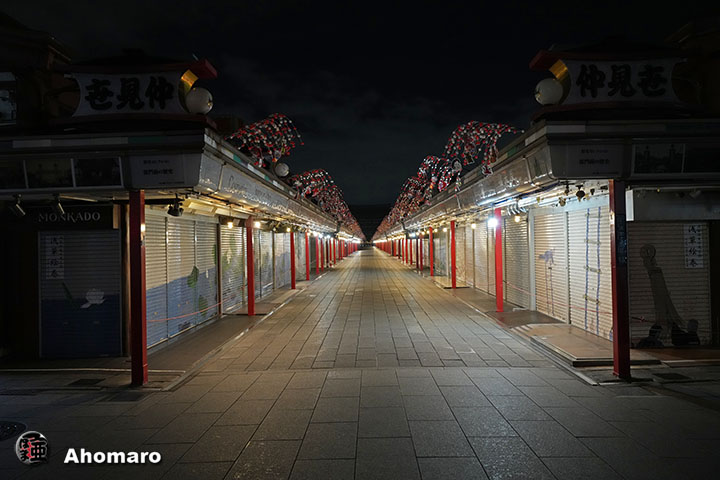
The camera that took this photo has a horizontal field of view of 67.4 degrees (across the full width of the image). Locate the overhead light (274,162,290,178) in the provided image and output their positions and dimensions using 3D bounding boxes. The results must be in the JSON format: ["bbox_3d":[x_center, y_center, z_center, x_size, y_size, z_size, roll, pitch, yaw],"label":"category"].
[{"bbox_3d":[-1.885,-1.691,13.137,0.350,0.370,0.350,-1,0,1],"label":"overhead light"}]

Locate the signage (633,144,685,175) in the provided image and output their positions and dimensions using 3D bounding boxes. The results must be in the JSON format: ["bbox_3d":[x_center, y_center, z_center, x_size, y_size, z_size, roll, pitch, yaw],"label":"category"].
[{"bbox_3d":[3.366,-0.908,6.090,0.588,0.334,0.042,-1,0,1],"label":"signage"}]

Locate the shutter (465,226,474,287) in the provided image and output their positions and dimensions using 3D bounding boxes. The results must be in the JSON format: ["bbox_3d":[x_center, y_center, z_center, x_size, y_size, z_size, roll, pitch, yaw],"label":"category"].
[{"bbox_3d":[4.033,0.609,19.826,0.092,2.104,1.631,-1,0,1],"label":"shutter"}]

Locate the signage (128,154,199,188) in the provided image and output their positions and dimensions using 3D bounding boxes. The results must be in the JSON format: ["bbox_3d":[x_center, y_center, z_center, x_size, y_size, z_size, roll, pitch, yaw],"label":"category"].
[{"bbox_3d":[-2.284,-0.800,6.308,0.850,0.400,0.060,-1,11,1],"label":"signage"}]

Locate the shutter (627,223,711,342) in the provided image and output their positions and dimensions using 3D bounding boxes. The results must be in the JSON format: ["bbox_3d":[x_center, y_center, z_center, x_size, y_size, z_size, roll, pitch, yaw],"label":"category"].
[{"bbox_3d":[4.501,0.640,7.853,1.177,1.795,0.092,-1,0,1],"label":"shutter"}]

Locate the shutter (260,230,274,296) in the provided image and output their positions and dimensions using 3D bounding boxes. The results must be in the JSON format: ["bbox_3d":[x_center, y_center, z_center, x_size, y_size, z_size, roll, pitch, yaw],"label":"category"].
[{"bbox_3d":[-3.123,0.753,18.371,0.092,2.104,2.097,-1,0,1],"label":"shutter"}]

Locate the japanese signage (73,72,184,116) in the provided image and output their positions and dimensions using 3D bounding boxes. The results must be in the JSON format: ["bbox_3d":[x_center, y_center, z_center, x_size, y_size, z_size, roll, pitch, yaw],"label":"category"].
[{"bbox_3d":[-2.852,-1.793,6.653,1.361,0.518,0.117,-1,0,1],"label":"japanese signage"}]

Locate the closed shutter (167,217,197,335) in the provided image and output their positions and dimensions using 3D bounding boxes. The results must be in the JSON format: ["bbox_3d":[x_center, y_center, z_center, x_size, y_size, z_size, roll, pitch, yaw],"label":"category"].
[{"bbox_3d":[-3.351,0.672,10.239,0.092,2.096,1.518,-1,0,1],"label":"closed shutter"}]

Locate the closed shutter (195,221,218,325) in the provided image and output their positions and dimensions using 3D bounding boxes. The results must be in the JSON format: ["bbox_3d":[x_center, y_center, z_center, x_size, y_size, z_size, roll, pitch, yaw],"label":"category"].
[{"bbox_3d":[-3.323,0.689,11.801,0.092,2.088,1.513,-1,0,1],"label":"closed shutter"}]

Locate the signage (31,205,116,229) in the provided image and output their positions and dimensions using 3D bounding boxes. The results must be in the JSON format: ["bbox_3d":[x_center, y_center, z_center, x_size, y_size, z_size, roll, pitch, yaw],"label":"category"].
[{"bbox_3d":[-4.187,-0.343,7.891,1.252,0.334,0.067,-1,0,1],"label":"signage"}]

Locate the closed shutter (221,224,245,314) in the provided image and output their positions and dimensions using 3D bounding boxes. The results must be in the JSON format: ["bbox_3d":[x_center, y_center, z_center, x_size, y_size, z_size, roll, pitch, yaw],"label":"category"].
[{"bbox_3d":[-3.431,0.775,14.599,0.070,2.180,2.400,-1,0,1],"label":"closed shutter"}]

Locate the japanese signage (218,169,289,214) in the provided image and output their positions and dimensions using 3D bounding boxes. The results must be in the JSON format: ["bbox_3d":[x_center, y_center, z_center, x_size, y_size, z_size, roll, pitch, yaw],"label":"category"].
[{"bbox_3d":[-1.816,-0.807,10.252,0.060,0.410,5.800,10,0,1],"label":"japanese signage"}]

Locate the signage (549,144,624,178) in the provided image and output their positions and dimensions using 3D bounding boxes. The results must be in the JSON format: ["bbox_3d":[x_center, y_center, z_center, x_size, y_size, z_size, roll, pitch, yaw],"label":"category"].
[{"bbox_3d":[2.575,-0.885,6.126,0.860,0.400,0.060,-1,11,1],"label":"signage"}]

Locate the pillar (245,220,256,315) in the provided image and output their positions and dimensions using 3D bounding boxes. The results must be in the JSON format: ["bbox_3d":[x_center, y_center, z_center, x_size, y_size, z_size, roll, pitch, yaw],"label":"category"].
[{"bbox_3d":[-2.761,0.637,13.638,0.140,2.520,0.150,-1,0,1],"label":"pillar"}]

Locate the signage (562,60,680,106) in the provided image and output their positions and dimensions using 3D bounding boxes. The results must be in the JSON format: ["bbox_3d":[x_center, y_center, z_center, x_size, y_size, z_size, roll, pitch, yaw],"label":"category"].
[{"bbox_3d":[3.158,-1.907,6.497,1.394,0.526,0.117,-1,0,1],"label":"signage"}]

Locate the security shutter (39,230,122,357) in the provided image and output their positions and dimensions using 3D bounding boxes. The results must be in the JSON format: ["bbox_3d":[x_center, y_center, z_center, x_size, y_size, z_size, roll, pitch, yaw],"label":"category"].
[{"bbox_3d":[-4.432,0.856,8.563,1.300,2.000,0.070,-1,0,1],"label":"security shutter"}]

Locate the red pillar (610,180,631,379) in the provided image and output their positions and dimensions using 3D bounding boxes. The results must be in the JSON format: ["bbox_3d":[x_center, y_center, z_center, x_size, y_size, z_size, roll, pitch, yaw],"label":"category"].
[{"bbox_3d":[3.324,0.491,6.890,0.145,2.520,0.155,-1,0,1],"label":"red pillar"}]

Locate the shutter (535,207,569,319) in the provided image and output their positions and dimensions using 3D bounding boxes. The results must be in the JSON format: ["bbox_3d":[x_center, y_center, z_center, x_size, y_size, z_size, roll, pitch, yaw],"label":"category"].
[{"bbox_3d":[4.072,0.532,11.569,0.070,2.200,2.180,-1,0,1],"label":"shutter"}]

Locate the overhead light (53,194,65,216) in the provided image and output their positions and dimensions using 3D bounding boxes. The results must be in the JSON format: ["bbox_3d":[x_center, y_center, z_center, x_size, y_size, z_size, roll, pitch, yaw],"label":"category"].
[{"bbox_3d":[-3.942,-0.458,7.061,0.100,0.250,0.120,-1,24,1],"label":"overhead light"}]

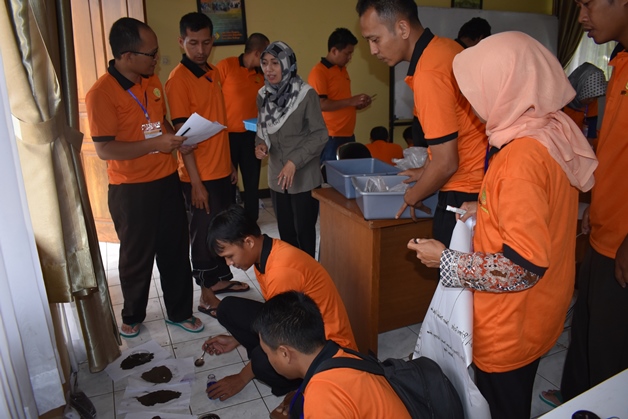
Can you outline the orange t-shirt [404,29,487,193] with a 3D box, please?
[{"bbox_3d":[0.543,-0.383,1.860,0.380,0.670,0.460,6,17,20],"label":"orange t-shirt"}]

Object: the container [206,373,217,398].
[{"bbox_3d":[-0.461,0.794,2.102,0.045,0.105,0.045,0,16,0],"label":"container"}]

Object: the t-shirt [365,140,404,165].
[{"bbox_3d":[0.653,-0.370,4.348,0.440,0.560,0.300,5,17,17],"label":"t-shirt"}]

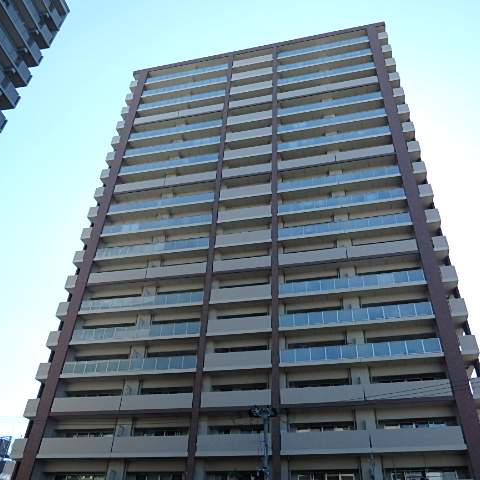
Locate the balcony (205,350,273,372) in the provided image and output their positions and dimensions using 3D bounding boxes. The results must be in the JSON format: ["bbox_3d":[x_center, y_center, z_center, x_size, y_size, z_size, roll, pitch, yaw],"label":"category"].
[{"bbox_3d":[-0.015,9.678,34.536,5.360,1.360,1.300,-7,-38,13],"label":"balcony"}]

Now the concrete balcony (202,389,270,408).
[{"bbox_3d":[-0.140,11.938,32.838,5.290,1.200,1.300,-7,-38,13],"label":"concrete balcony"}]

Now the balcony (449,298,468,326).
[{"bbox_3d":[16.085,5.312,32.861,1.100,1.370,1.200,-6,-38,12],"label":"balcony"}]

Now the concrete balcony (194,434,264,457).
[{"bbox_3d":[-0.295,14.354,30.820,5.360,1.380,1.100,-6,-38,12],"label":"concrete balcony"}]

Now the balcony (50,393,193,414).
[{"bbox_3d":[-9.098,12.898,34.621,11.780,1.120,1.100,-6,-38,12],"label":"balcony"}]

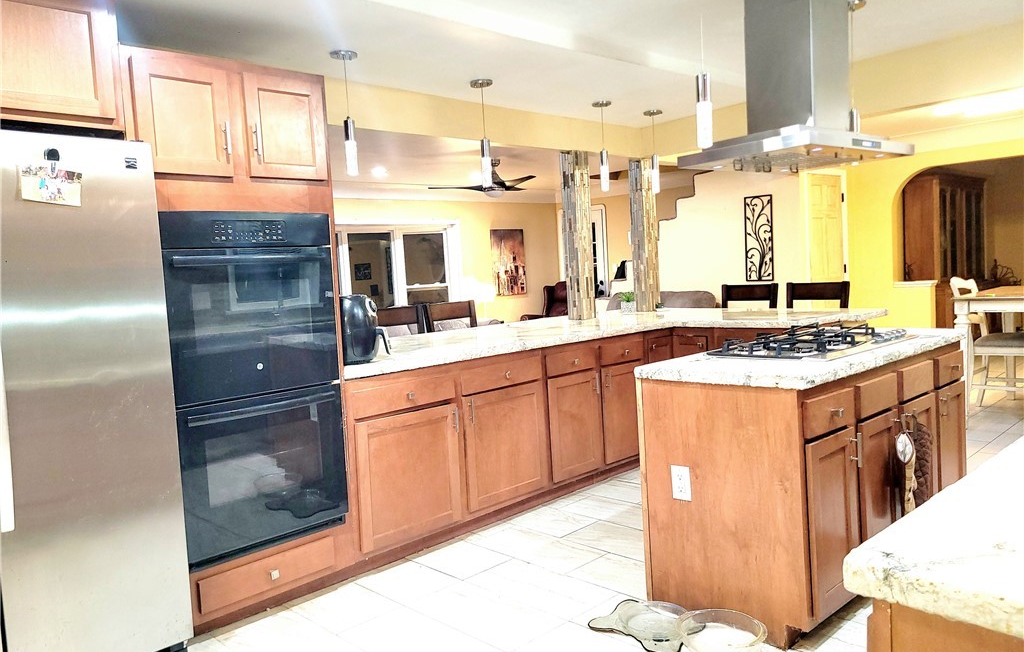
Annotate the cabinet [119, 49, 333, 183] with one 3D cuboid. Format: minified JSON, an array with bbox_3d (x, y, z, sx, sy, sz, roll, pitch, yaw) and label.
[{"bbox_3d":[-1.252,-0.785,3.119,0.770,0.436,0.600,-7,5,-44],"label":"cabinet"}]

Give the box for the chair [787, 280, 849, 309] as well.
[{"bbox_3d":[2.111,0.235,5.668,0.560,1.080,0.500,-6,5,-37],"label":"chair"}]

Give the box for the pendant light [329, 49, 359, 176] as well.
[{"bbox_3d":[-0.830,-1.069,3.890,0.133,0.595,0.133,1,6,43],"label":"pendant light"}]

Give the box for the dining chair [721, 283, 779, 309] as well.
[{"bbox_3d":[1.762,0.222,5.944,0.450,1.081,0.500,1,6,43],"label":"dining chair"}]

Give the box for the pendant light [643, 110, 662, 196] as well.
[{"bbox_3d":[1.083,-1.316,5.834,0.133,0.601,0.133,1,6,43],"label":"pendant light"}]

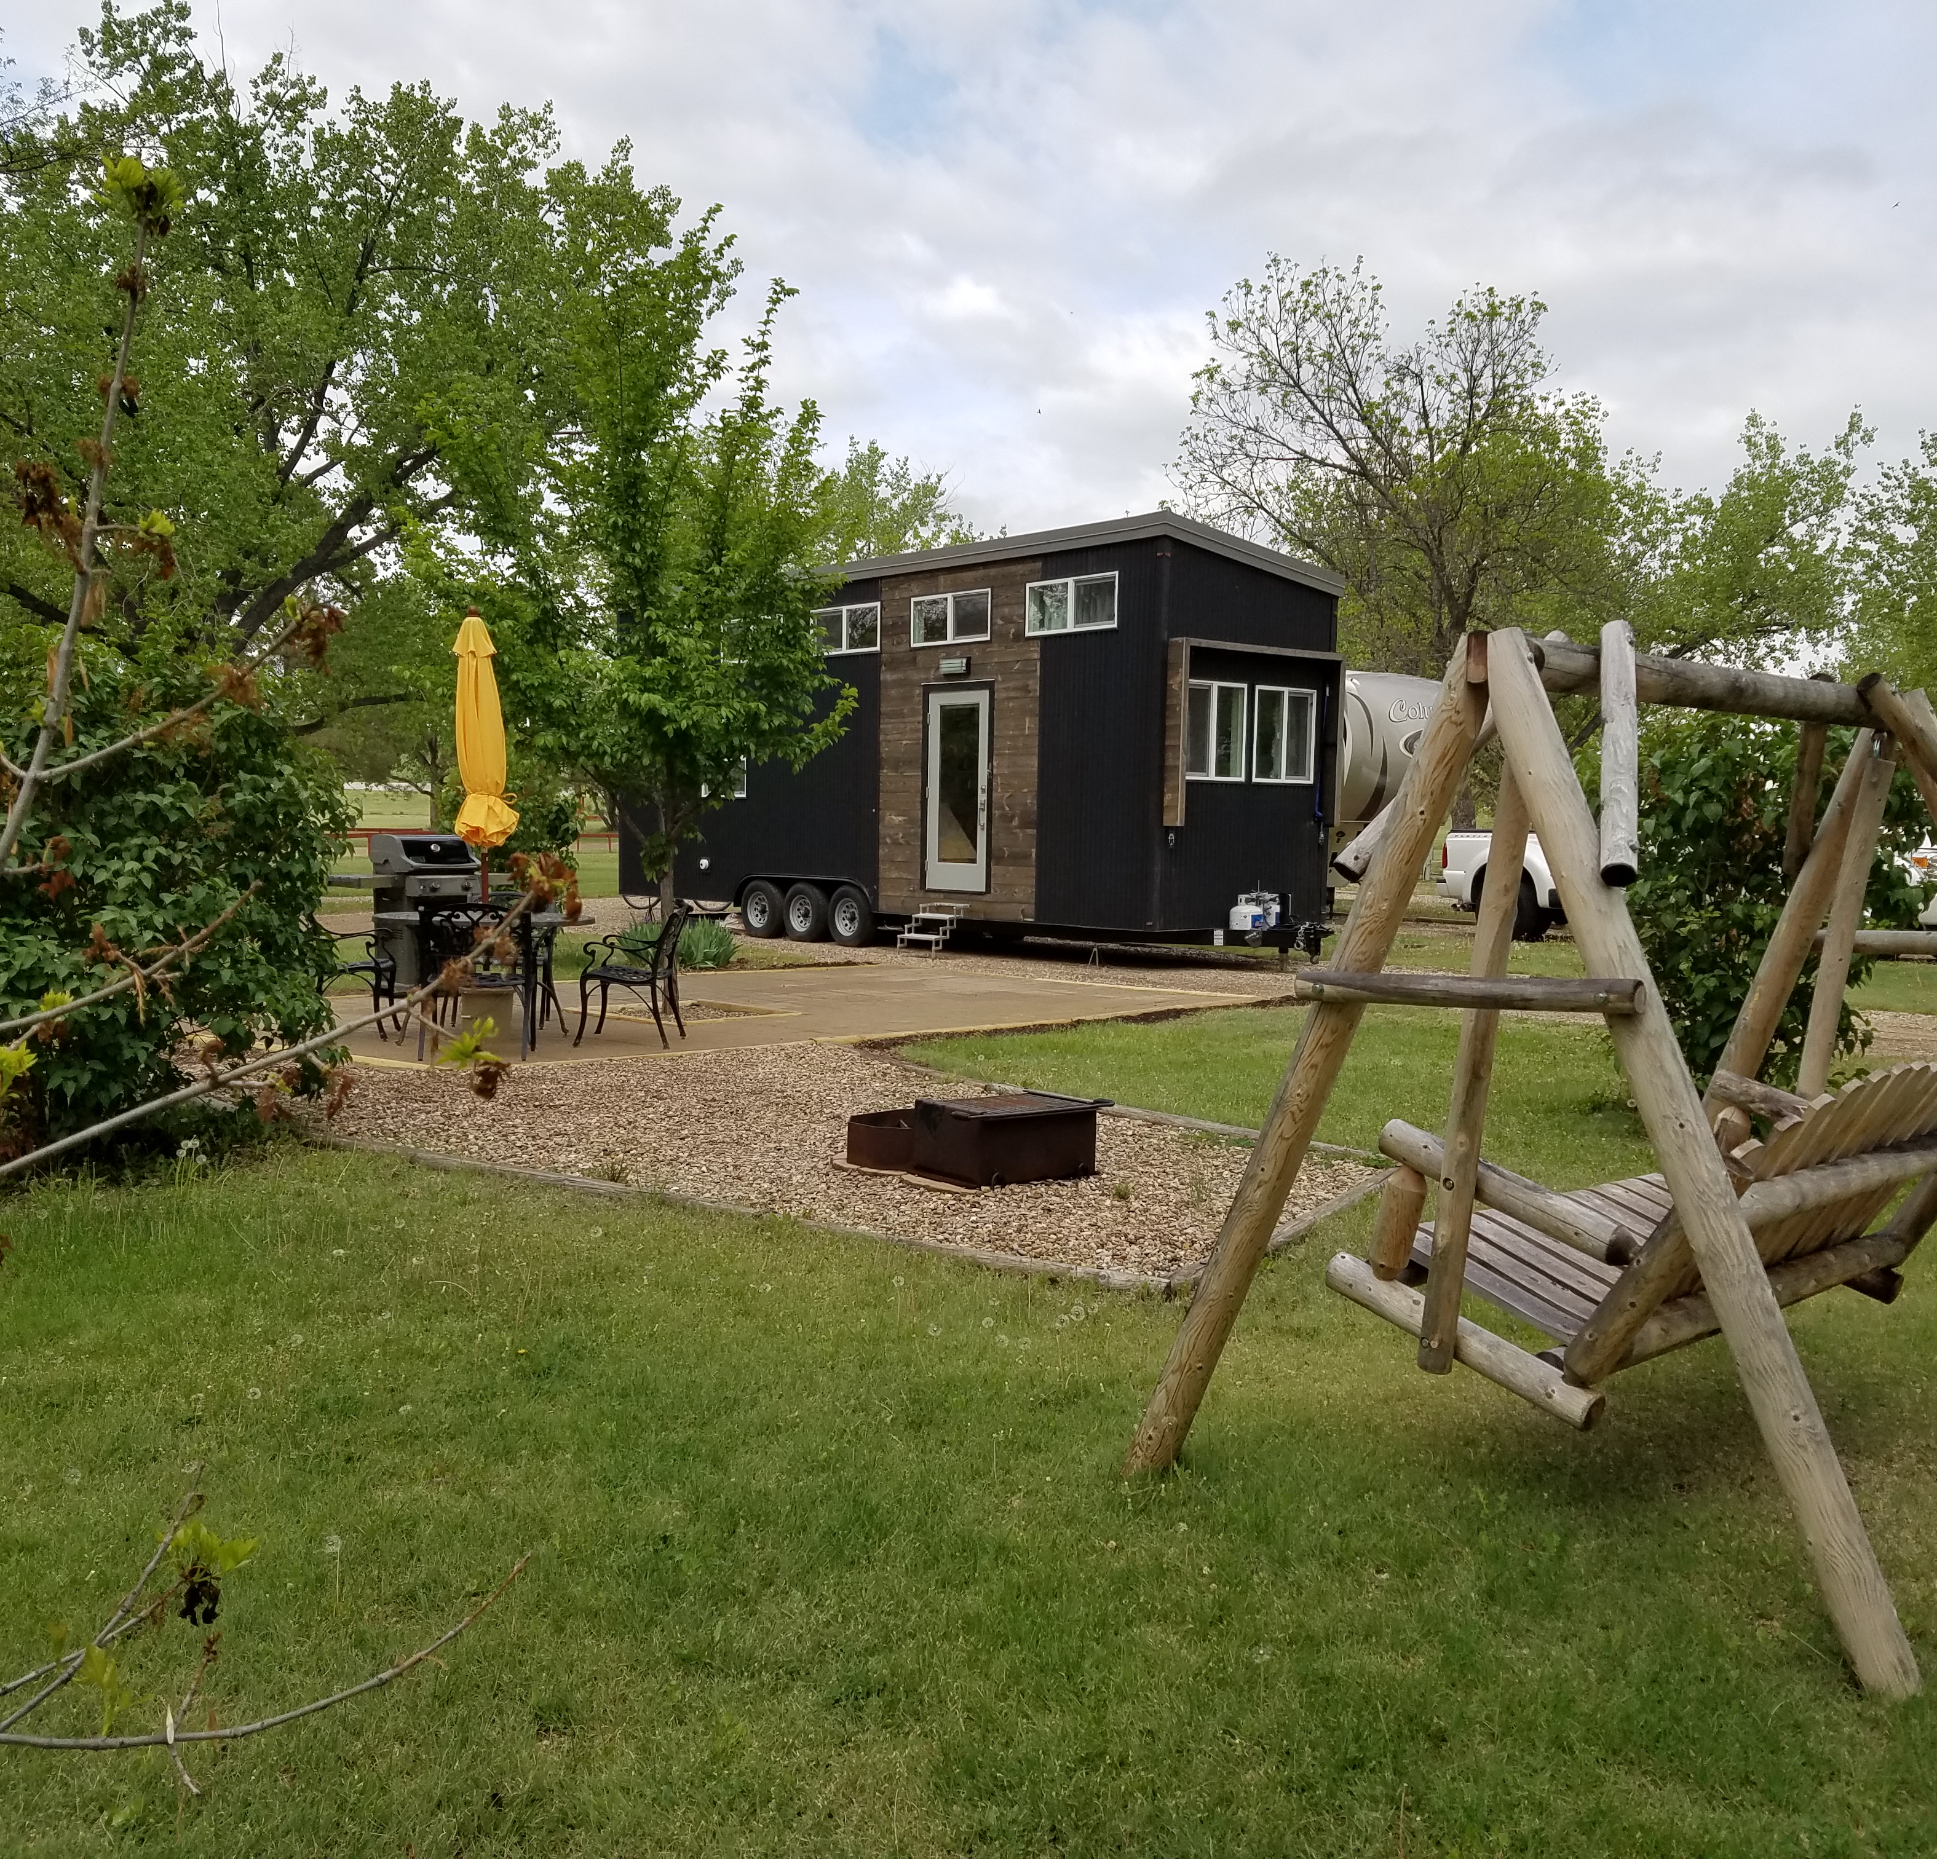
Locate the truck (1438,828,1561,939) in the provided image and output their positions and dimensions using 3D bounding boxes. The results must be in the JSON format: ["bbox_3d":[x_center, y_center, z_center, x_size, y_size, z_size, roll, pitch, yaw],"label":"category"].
[{"bbox_3d":[8.963,-0.744,22.685,2.050,1.980,6.500,-1,4,-34],"label":"truck"}]

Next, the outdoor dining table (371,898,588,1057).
[{"bbox_3d":[-2.884,0.300,11.093,1.300,0.730,1.300,1,3,0],"label":"outdoor dining table"}]

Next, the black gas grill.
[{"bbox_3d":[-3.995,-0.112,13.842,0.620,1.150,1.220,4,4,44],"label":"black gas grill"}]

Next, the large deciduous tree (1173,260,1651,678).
[{"bbox_3d":[9.386,-7.281,38.665,10.000,13.400,9.500,1,3,0],"label":"large deciduous tree"}]

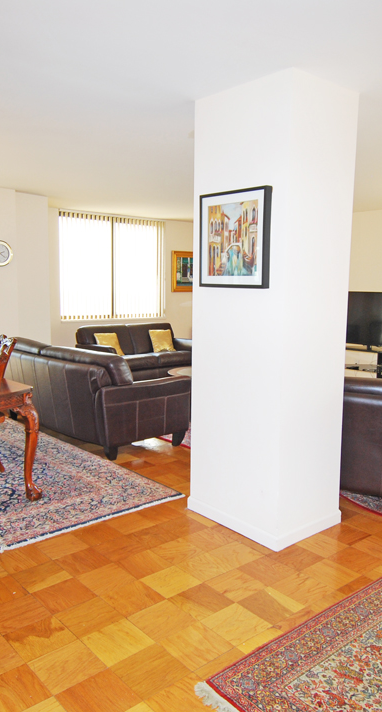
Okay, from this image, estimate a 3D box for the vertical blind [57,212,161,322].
[{"bbox_3d":[-1.123,-1.309,8.002,1.830,1.520,0.080,-5,8,-41],"label":"vertical blind"}]

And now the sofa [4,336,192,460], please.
[{"bbox_3d":[-1.046,0.313,5.340,1.000,0.870,2.120,-4,8,-39],"label":"sofa"}]

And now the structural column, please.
[{"bbox_3d":[0.465,-0.246,3.197,0.593,2.480,0.745,-5,8,-41],"label":"structural column"}]

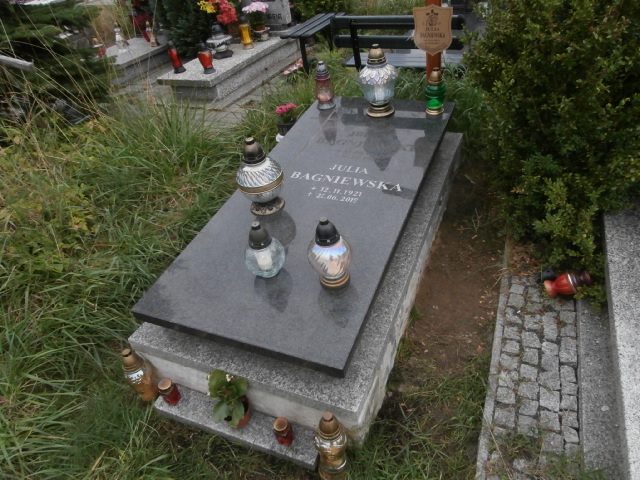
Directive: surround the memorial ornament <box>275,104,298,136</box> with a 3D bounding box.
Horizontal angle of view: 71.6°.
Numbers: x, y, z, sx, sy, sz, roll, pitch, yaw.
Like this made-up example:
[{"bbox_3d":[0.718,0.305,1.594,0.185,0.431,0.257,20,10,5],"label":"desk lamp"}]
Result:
[{"bbox_3d":[-0.242,-0.866,3.246,0.175,0.252,0.175,-8,38,0],"label":"memorial ornament"}]

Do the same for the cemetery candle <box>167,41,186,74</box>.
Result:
[{"bbox_3d":[-1.373,-1.747,4.227,0.100,0.261,0.100,-8,38,0],"label":"cemetery candle"}]

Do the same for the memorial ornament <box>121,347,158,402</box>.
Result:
[{"bbox_3d":[-0.673,0.494,1.633,0.095,0.255,0.095,-8,38,0],"label":"memorial ornament"}]

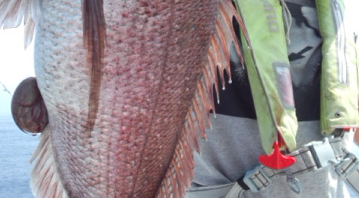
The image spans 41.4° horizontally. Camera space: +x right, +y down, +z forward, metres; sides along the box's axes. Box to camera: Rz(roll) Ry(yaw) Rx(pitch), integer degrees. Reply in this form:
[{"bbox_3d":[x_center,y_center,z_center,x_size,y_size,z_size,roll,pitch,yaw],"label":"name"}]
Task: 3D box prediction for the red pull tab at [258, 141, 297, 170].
[{"bbox_3d":[0.173,0.098,0.840,0.066,0.051,0.014,0,-2,6],"label":"red pull tab"}]

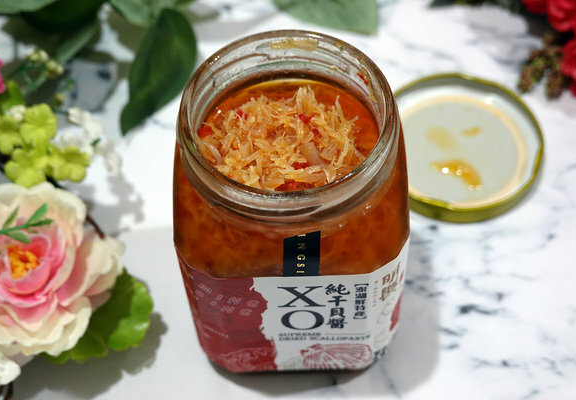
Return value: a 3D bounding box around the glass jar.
[{"bbox_3d":[0.001,0.004,0.337,0.071,0.113,0.071,-2,58,0],"label":"glass jar"}]

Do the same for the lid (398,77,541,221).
[{"bbox_3d":[0.070,-0.022,0.412,0.068,0.010,0.068,-1,58,1],"label":"lid"}]

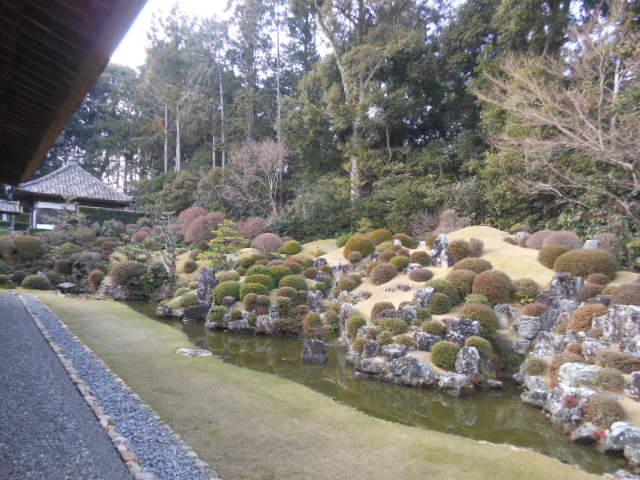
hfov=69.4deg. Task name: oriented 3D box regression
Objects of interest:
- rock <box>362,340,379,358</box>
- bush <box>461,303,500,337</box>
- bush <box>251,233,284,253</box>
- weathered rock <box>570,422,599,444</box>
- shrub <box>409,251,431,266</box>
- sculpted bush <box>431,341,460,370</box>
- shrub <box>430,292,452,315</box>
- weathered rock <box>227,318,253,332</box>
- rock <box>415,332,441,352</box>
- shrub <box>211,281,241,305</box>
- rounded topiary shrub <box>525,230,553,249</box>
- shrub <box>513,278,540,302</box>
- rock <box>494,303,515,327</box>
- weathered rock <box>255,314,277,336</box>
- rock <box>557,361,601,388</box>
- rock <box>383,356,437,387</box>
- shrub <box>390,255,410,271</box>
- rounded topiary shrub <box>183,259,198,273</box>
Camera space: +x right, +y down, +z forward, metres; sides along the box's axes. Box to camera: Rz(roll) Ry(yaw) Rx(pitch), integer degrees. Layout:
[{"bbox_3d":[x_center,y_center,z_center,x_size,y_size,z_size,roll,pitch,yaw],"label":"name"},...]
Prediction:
[{"bbox_3d":[1.049,2.275,9.604,0.332,0.374,0.294,0,0,6],"label":"rock"},{"bbox_3d":[3.607,1.787,10.388,0.899,0.741,0.899,0,0,19],"label":"bush"},{"bbox_3d":[-2.216,0.107,19.700,1.400,0.860,1.300,1,-2,-6],"label":"bush"},{"bbox_3d":[3.434,2.512,6.000,0.363,0.286,0.320,0,-1,30],"label":"weathered rock"},{"bbox_3d":[3.065,0.568,14.200,0.677,0.492,0.677,0,-1,12],"label":"shrub"},{"bbox_3d":[2.481,2.265,9.065,0.588,0.571,0.588,0,0,15],"label":"sculpted bush"},{"bbox_3d":[2.508,1.321,9.500,0.417,0.442,0.417,0,0,15],"label":"shrub"},{"bbox_3d":[-2.321,2.473,13.328,0.750,0.418,0.490,0,0,-10],"label":"weathered rock"},{"bbox_3d":[2.303,2.195,9.900,0.560,0.440,0.450,1,-2,14],"label":"rock"},{"bbox_3d":[-3.196,1.795,15.800,0.940,0.820,0.900,1,-2,-11],"label":"shrub"},{"bbox_3d":[7.598,0.000,16.000,1.050,0.680,1.000,0,-2,25],"label":"rounded topiary shrub"},{"bbox_3d":[5.460,1.352,12.250,0.769,0.643,0.769,0,0,24],"label":"shrub"},{"bbox_3d":[4.407,1.837,11.100,0.450,0.560,0.420,0,-2,22],"label":"rock"},{"bbox_3d":[-1.385,2.157,11.800,0.545,0.511,0.436,0,0,-7],"label":"weathered rock"},{"bbox_3d":[3.663,1.906,6.500,0.539,0.366,0.404,0,0,29],"label":"rock"},{"bbox_3d":[1.752,2.551,9.000,1.000,0.600,0.620,1,-2,12],"label":"rock"},{"bbox_3d":[2.426,0.690,14.014,0.637,0.485,0.637,0,0,10],"label":"shrub"},{"bbox_3d":[-5.024,1.022,18.000,0.563,0.526,0.563,0,0,-16],"label":"rounded topiary shrub"}]

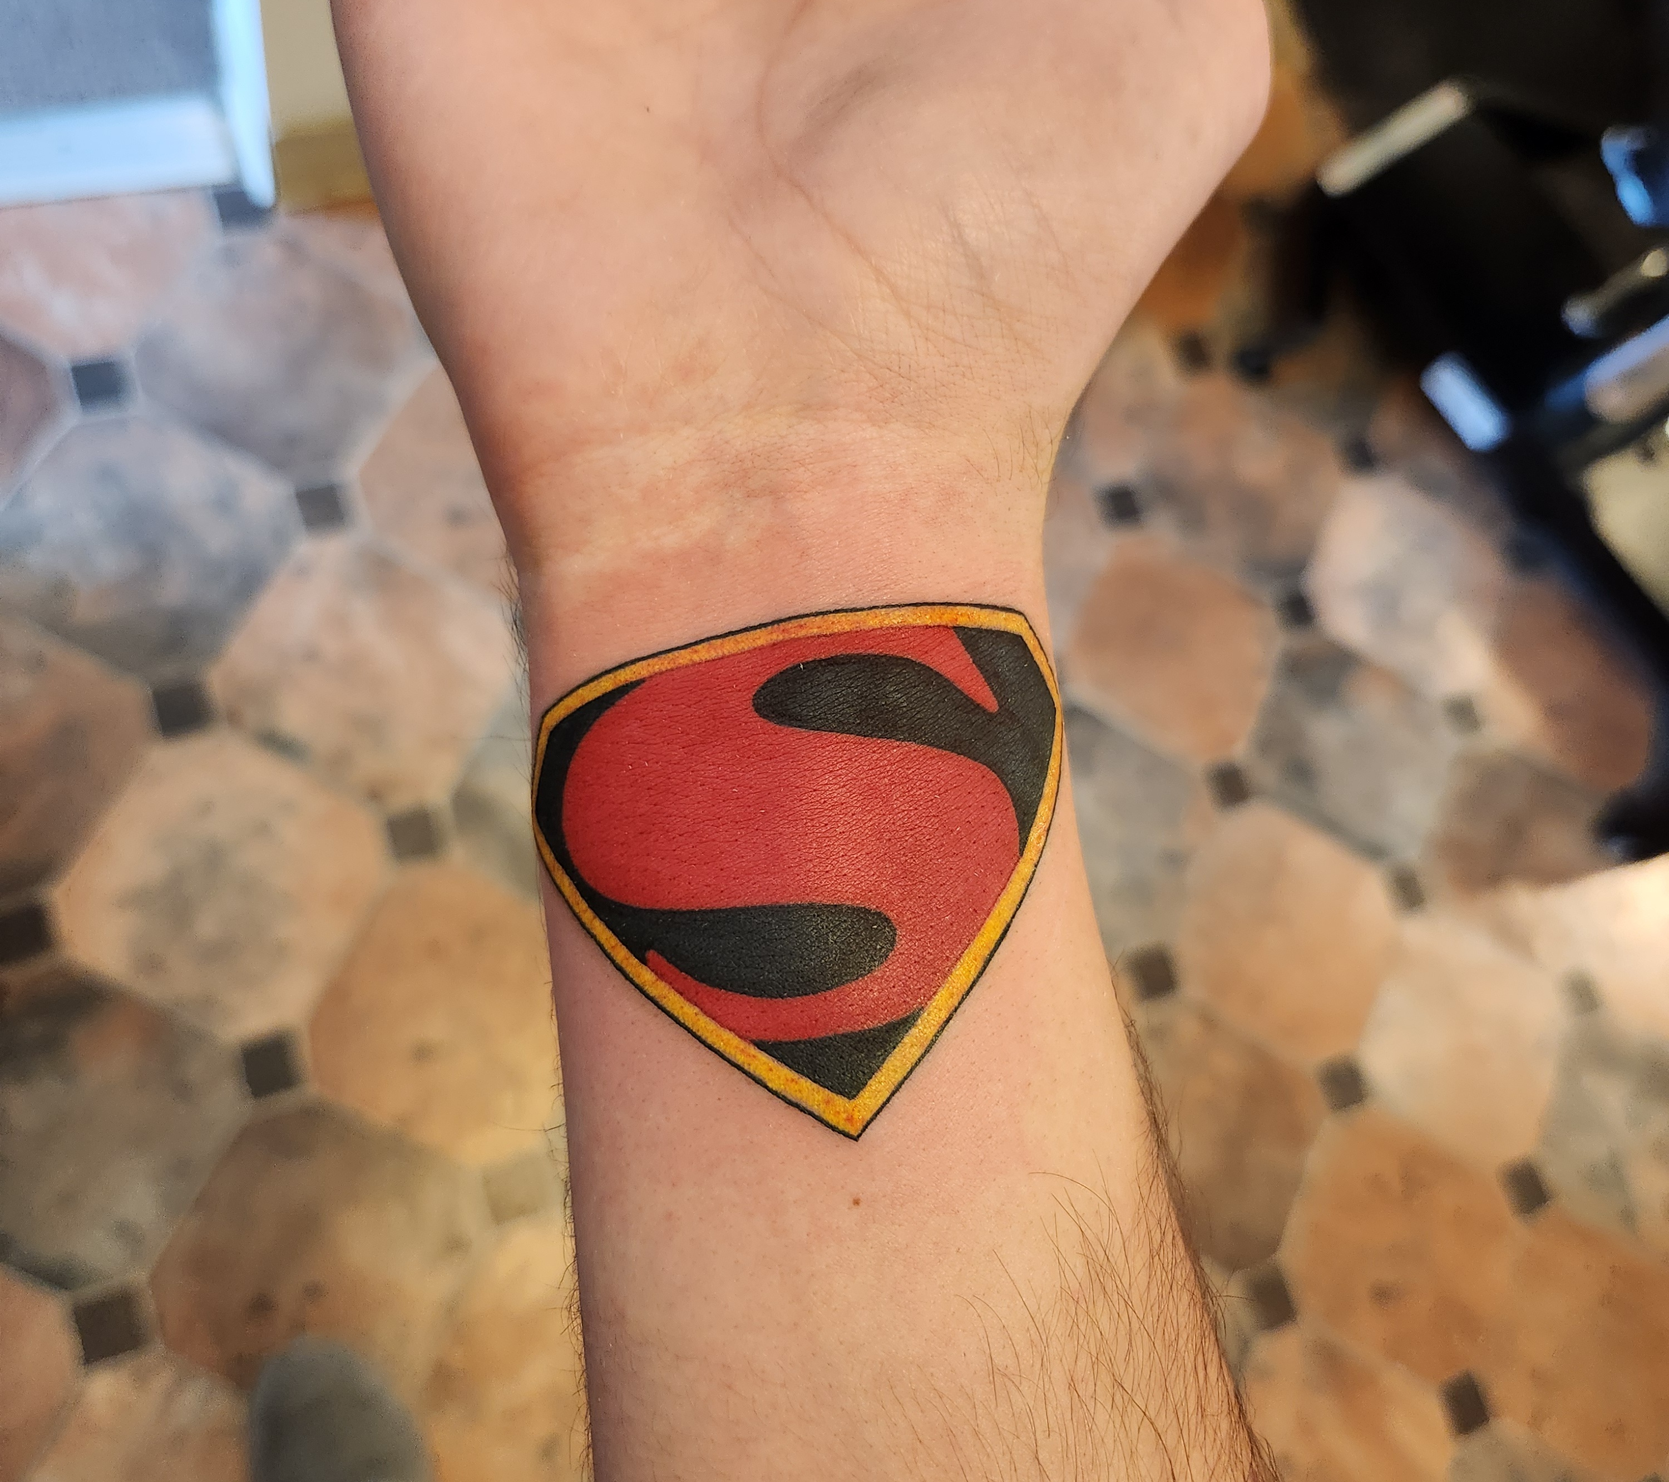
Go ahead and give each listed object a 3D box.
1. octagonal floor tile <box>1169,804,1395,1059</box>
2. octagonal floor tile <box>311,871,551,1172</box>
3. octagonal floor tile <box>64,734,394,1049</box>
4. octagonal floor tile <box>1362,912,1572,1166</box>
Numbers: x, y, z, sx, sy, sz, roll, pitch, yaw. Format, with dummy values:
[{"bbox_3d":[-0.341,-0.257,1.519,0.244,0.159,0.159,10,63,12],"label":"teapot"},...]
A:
[{"bbox_3d":[0.422,0.178,1.398,0.201,0.010,0.201,30,69,-6],"label":"octagonal floor tile"},{"bbox_3d":[-0.296,0.215,1.186,0.201,0.010,0.201,30,69,-6],"label":"octagonal floor tile"},{"bbox_3d":[-0.476,0.113,1.165,0.201,0.010,0.201,30,69,-6],"label":"octagonal floor tile"},{"bbox_3d":[0.602,0.281,1.419,0.201,0.010,0.201,30,69,-6],"label":"octagonal floor tile"}]

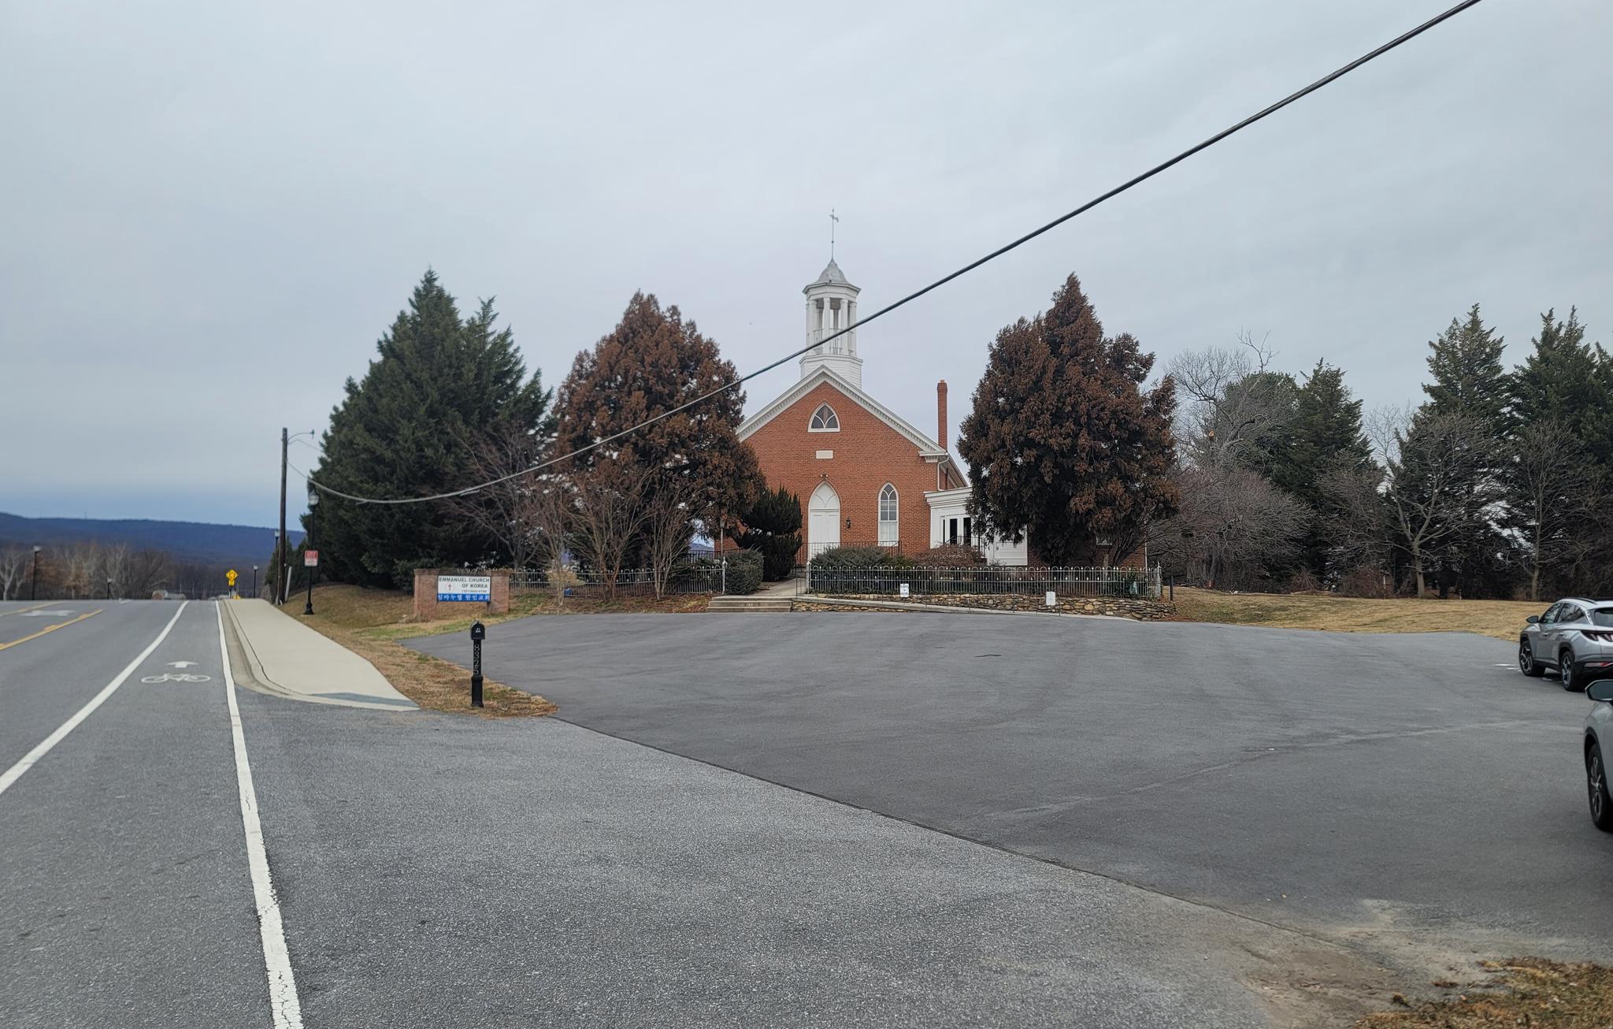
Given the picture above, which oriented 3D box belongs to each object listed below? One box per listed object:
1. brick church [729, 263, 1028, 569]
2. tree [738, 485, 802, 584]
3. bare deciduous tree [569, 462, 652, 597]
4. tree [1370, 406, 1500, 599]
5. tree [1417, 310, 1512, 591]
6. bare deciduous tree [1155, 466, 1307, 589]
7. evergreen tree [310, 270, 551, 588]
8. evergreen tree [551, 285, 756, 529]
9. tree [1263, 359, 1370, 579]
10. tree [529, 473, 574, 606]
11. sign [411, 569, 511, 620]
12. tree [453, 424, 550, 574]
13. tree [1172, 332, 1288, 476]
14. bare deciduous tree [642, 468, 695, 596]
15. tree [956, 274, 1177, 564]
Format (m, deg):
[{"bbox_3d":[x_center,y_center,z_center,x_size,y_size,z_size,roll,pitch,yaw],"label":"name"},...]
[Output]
[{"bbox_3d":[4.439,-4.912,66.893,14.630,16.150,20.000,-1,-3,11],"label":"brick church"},{"bbox_3d":[-1.600,0.813,48.500,2.830,3.990,2.830,0,-3,0],"label":"tree"},{"bbox_3d":[-6.981,0.561,41.500,2.960,4.850,2.960,0,-3,0],"label":"bare deciduous tree"},{"bbox_3d":[27.503,-0.552,51.000,5.740,8.440,5.450,0,-3,0],"label":"tree"},{"bbox_3d":[33.881,-3.367,60.499,5.000,15.140,5.200,-2,-4,29],"label":"tree"},{"bbox_3d":[19.322,0.602,53.000,7.170,5.620,6.810,0,-3,0],"label":"bare deciduous tree"},{"bbox_3d":[-16.496,-3.849,51.463,10.200,14.070,9.500,1,-4,-18],"label":"evergreen tree"},{"bbox_3d":[-6.089,-3.134,47.500,8.430,11.870,8.010,0,-3,0],"label":"evergreen tree"},{"bbox_3d":[29.866,-2.266,68.448,6.000,13.610,6.000,-2,-4,24],"label":"tree"},{"bbox_3d":[-9.069,0.870,41.657,1.600,4.780,1.700,1,-4,-12],"label":"tree"},{"bbox_3d":[-12.005,2.763,40.556,3.250,1.710,0.700,2,-4,-30],"label":"sign"},{"bbox_3d":[-12.042,-0.448,46.000,4.030,6.220,4.030,0,-3,0],"label":"tree"},{"bbox_3d":[21.974,-2.838,61.000,6.660,13.130,6.660,0,-3,0],"label":"tree"},{"bbox_3d":[-5.011,0.707,42.655,1.900,4.710,1.800,0,-4,-7],"label":"bare deciduous tree"},{"bbox_3d":[11.169,-4.009,50.427,9.400,12.970,9.000,-1,-4,12],"label":"tree"}]

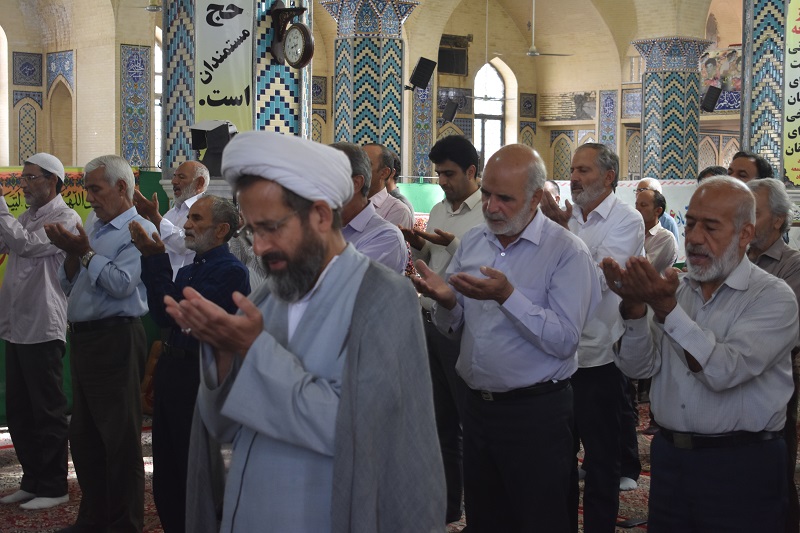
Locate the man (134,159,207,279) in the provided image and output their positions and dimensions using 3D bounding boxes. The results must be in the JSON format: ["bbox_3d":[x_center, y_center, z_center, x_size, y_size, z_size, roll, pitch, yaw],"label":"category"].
[{"bbox_3d":[-1.260,0.262,7.150,0.560,1.720,0.530,-1,3,-37],"label":"man"}]

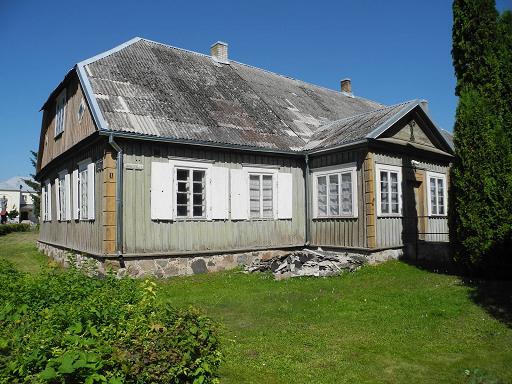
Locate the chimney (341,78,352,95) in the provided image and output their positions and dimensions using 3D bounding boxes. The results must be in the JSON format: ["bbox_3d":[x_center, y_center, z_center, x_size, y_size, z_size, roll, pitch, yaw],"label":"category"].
[{"bbox_3d":[5.137,-5.967,23.556,0.440,0.880,0.440,2,-5,-35],"label":"chimney"}]

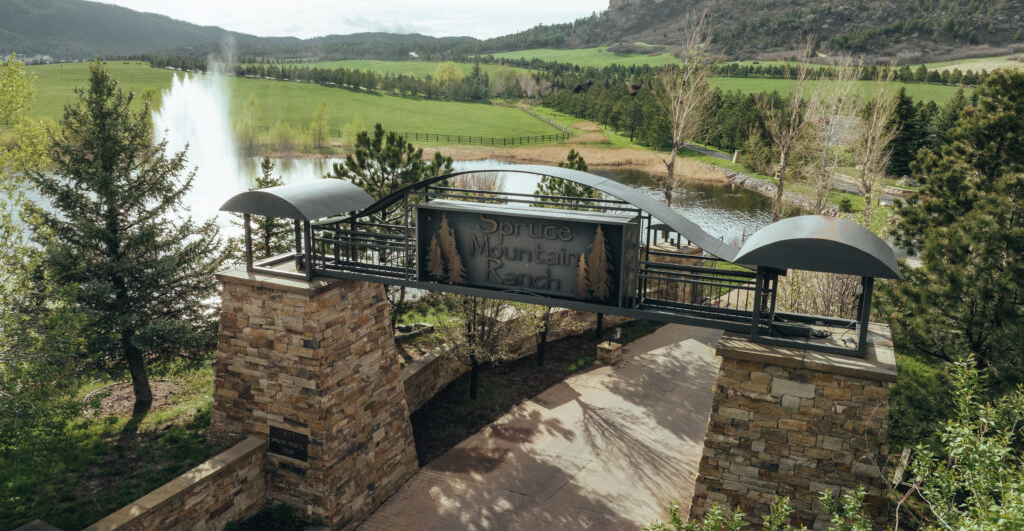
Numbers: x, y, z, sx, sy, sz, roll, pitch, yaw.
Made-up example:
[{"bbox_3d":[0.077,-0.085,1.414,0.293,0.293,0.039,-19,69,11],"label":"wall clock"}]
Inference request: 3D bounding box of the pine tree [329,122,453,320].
[{"bbox_3d":[-3.662,-1.063,21.043,3.600,6.126,3.600,0,14,0],"label":"pine tree"}]

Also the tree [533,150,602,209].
[{"bbox_3d":[2.254,-1.789,28.315,2.900,5.549,2.900,7,16,22],"label":"tree"}]

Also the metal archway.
[{"bbox_3d":[0.139,-0.530,11.596,10.894,2.156,1.981,7,16,22],"label":"metal archway"}]

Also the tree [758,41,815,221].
[{"bbox_3d":[13.818,-5.853,35.721,2.800,10.359,2.800,7,16,22],"label":"tree"}]

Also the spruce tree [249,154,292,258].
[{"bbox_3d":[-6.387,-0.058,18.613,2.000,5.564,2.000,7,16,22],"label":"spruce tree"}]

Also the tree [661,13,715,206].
[{"bbox_3d":[8.543,-5.978,34.541,2.800,11.815,2.800,7,16,22],"label":"tree"}]

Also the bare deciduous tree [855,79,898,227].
[{"bbox_3d":[19.478,-5.779,37.919,2.500,8.752,2.500,7,16,22],"label":"bare deciduous tree"}]

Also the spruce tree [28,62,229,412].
[{"bbox_3d":[-8.108,-0.405,15.081,4.300,7.444,4.300,7,16,22],"label":"spruce tree"}]

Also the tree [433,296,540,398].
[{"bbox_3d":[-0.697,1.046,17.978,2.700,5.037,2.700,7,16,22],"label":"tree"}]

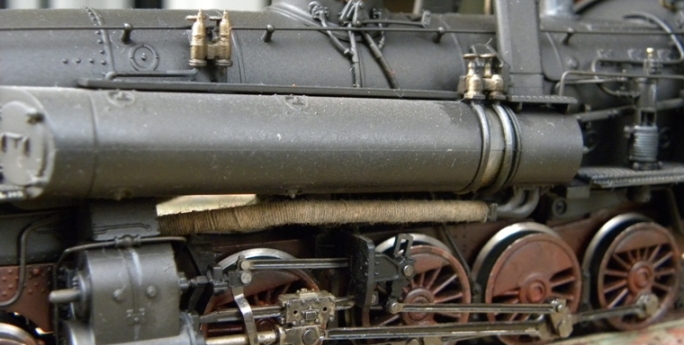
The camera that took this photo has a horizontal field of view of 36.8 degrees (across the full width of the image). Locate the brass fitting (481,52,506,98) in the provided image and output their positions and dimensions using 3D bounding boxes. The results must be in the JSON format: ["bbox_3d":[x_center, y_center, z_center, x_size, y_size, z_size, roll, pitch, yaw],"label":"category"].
[{"bbox_3d":[0.019,-0.012,0.126,0.002,0.006,0.003,-4,9,-28],"label":"brass fitting"}]

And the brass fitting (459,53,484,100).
[{"bbox_3d":[0.016,-0.012,0.125,0.002,0.006,0.003,-4,9,-28],"label":"brass fitting"}]

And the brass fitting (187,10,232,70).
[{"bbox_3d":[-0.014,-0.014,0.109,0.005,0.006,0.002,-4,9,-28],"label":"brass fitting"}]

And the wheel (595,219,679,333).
[{"bbox_3d":[0.041,0.015,0.145,0.017,0.017,0.003,-4,9,-28],"label":"wheel"}]

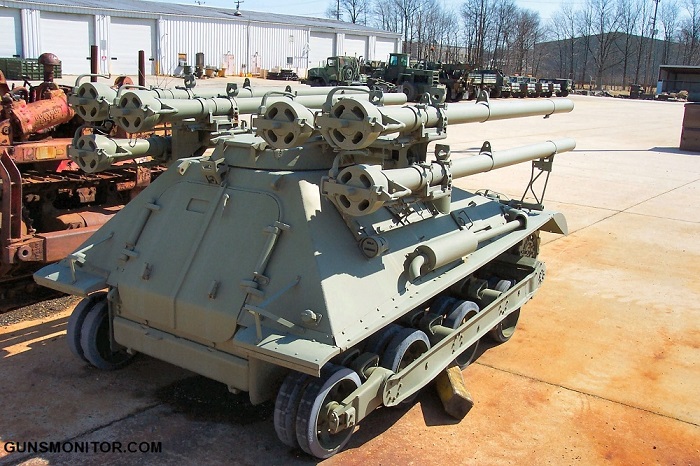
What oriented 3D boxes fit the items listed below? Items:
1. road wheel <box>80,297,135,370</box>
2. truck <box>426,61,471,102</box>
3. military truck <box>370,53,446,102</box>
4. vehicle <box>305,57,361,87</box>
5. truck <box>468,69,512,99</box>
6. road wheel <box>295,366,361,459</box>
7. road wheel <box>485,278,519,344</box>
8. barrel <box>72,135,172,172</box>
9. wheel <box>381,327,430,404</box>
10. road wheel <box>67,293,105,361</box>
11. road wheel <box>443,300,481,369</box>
[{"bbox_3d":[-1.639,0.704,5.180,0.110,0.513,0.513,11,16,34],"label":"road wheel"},{"bbox_3d":[6.802,-10.393,51.000,2.450,2.700,5.800,7,13,17],"label":"truck"},{"bbox_3d":[3.852,-10.053,47.655,5.300,3.100,2.400,12,16,38],"label":"military truck"},{"bbox_3d":[-1.403,-14.895,68.683,6.000,2.850,2.400,13,17,41],"label":"vehicle"},{"bbox_3d":[11.145,-11.944,59.000,2.450,2.350,5.200,7,13,17],"label":"truck"},{"bbox_3d":[-0.111,1.026,4.267,0.092,0.515,0.515,10,15,34],"label":"road wheel"},{"bbox_3d":[1.307,0.648,6.203,0.092,0.515,0.515,10,15,34],"label":"road wheel"},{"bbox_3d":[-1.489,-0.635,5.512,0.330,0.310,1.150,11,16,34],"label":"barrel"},{"bbox_3d":[0.373,0.893,4.927,0.092,0.515,0.515,10,15,34],"label":"wheel"},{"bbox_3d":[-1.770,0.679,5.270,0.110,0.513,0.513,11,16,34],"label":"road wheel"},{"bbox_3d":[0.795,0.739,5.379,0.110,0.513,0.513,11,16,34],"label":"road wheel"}]

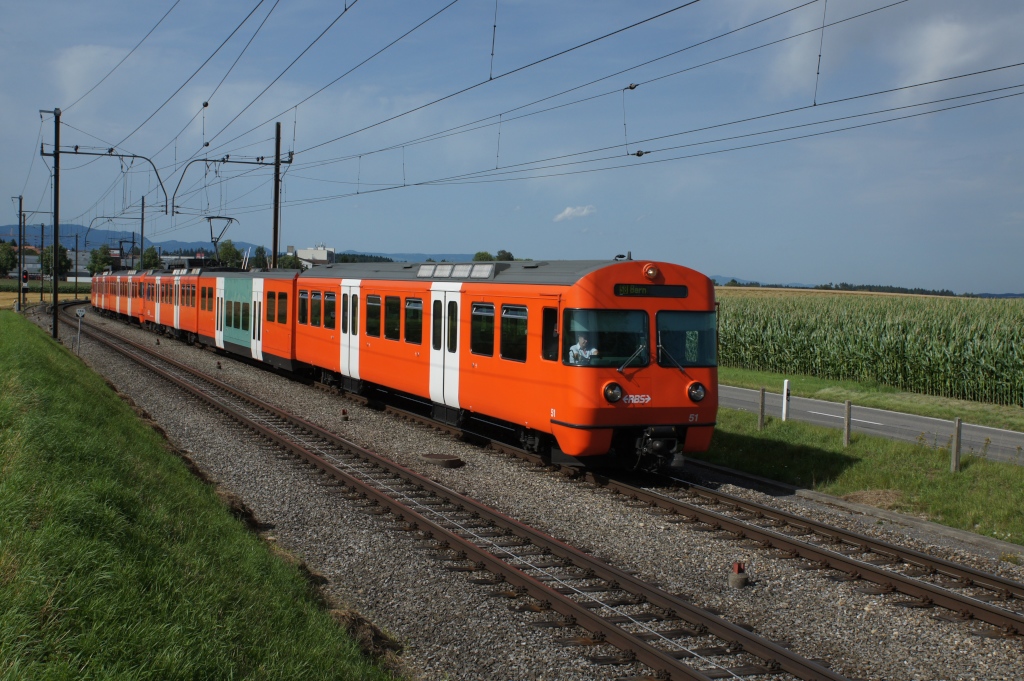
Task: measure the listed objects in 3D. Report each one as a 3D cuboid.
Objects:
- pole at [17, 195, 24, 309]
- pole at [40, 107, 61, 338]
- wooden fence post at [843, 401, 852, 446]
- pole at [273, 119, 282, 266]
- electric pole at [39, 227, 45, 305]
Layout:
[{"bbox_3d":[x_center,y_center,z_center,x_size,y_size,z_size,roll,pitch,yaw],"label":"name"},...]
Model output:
[{"bbox_3d":[-42.113,-7.451,102.266,0.260,9.902,0.260,0,3,-24],"label":"pole"},{"bbox_3d":[-20.289,-5.201,53.257,0.300,10.265,0.280,0,3,-24],"label":"pole"},{"bbox_3d":[6.940,1.725,24.677,0.120,0.972,0.120,0,3,-24],"label":"wooden fence post"},{"bbox_3d":[-10.990,-5.011,55.743,0.260,10.265,0.260,0,3,-24],"label":"pole"},{"bbox_3d":[-60.084,-9.962,152.764,0.260,9.992,0.260,0,3,-24],"label":"electric pole"}]

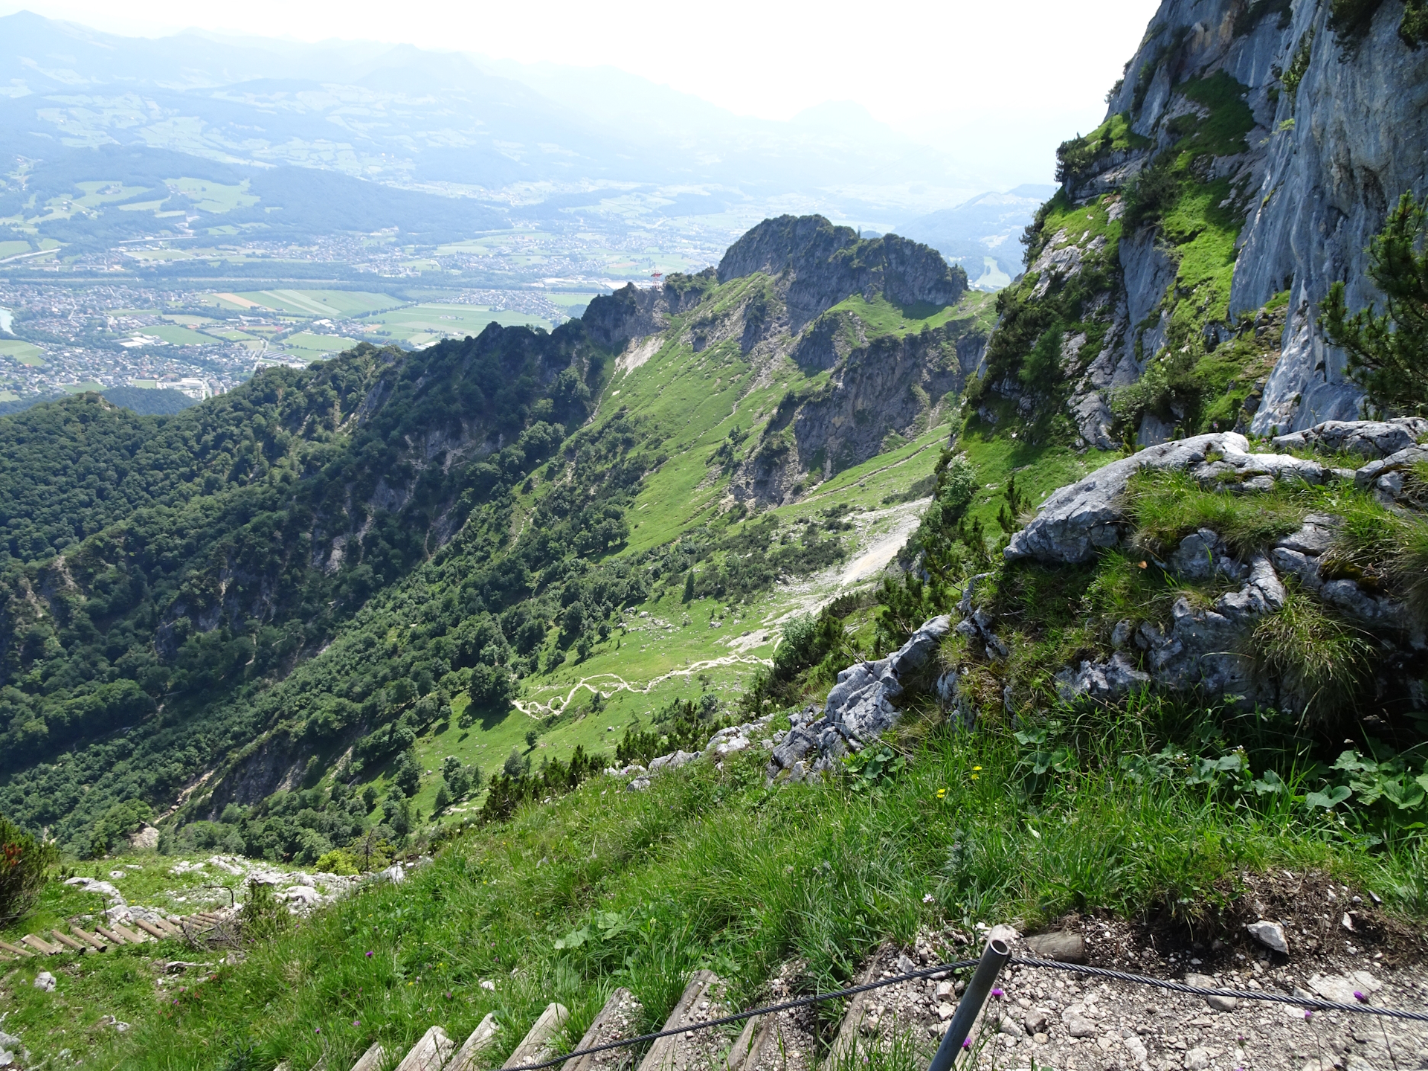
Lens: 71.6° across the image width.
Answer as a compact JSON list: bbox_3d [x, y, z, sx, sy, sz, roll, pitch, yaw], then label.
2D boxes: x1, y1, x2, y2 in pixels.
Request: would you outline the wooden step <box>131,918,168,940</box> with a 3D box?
[{"bbox_3d":[-11.152,7.850,19.662,0.920,0.110,0.115,14,29,26],"label":"wooden step"}]

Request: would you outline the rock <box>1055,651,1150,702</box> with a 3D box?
[{"bbox_3d":[1.608,0.589,4.100,0.360,0.170,0.200,4,26,8],"label":"rock"}]

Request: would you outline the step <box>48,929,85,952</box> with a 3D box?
[{"bbox_3d":[-11.936,7.499,18.300,0.920,0.100,0.105,12,28,24],"label":"step"}]

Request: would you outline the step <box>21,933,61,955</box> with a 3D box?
[{"bbox_3d":[-12.178,7.405,17.912,0.900,0.090,0.170,12,28,24],"label":"step"}]

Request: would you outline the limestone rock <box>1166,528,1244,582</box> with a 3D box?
[{"bbox_3d":[2.214,0.093,4.450,0.320,0.200,0.220,6,26,13],"label":"limestone rock"}]

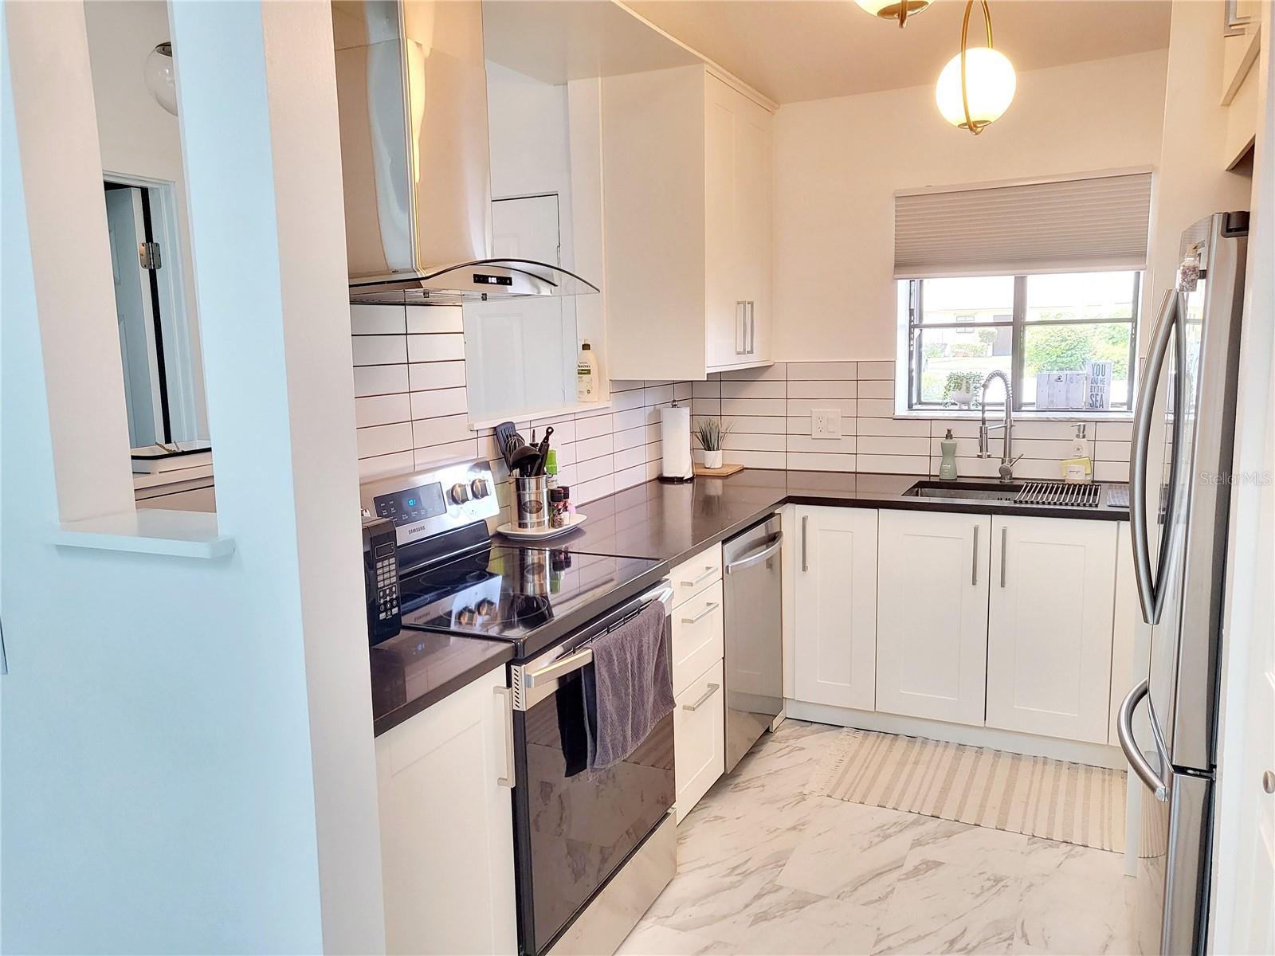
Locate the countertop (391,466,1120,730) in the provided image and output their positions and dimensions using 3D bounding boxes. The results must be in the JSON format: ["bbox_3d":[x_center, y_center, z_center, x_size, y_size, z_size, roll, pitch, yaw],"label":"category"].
[{"bbox_3d":[0.453,0.210,2.723,1.840,0.032,2.950,3,9,25],"label":"countertop"}]

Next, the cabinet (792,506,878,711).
[{"bbox_3d":[0.867,0.444,3.854,0.311,0.765,0.604,3,9,25],"label":"cabinet"}]

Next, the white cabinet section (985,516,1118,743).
[{"bbox_3d":[1.495,0.475,3.448,0.382,0.760,0.500,2,9,26],"label":"white cabinet section"}]

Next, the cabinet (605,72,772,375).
[{"bbox_3d":[0.231,-0.962,3.847,0.397,1.094,0.790,3,9,25],"label":"cabinet"}]

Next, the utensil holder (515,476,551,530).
[{"bbox_3d":[-0.335,0.073,3.045,0.114,0.158,0.114,-1,8,0],"label":"utensil holder"}]

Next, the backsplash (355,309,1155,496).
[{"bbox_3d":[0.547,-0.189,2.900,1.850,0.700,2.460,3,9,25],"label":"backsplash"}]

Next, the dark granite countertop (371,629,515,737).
[{"bbox_3d":[-0.625,0.368,1.833,0.650,0.030,0.400,3,9,25],"label":"dark granite countertop"}]

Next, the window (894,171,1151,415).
[{"bbox_3d":[1.500,-0.697,3.815,0.915,0.890,0.170,3,9,25],"label":"window"}]

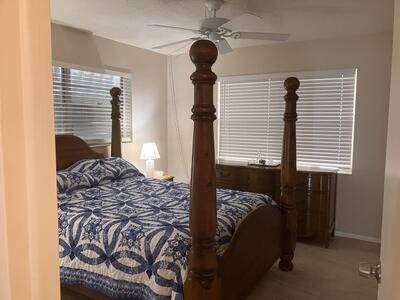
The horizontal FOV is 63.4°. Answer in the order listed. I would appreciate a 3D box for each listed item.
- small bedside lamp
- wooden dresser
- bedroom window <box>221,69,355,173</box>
[{"bbox_3d":[-0.694,0.140,4.565,0.280,0.492,0.280,0,5,0],"label":"small bedside lamp"},{"bbox_3d":[0.887,0.631,4.194,1.610,0.854,0.490,3,6,30],"label":"wooden dresser"},{"bbox_3d":[1.064,-0.395,4.320,1.813,1.235,0.070,3,6,30],"label":"bedroom window"}]

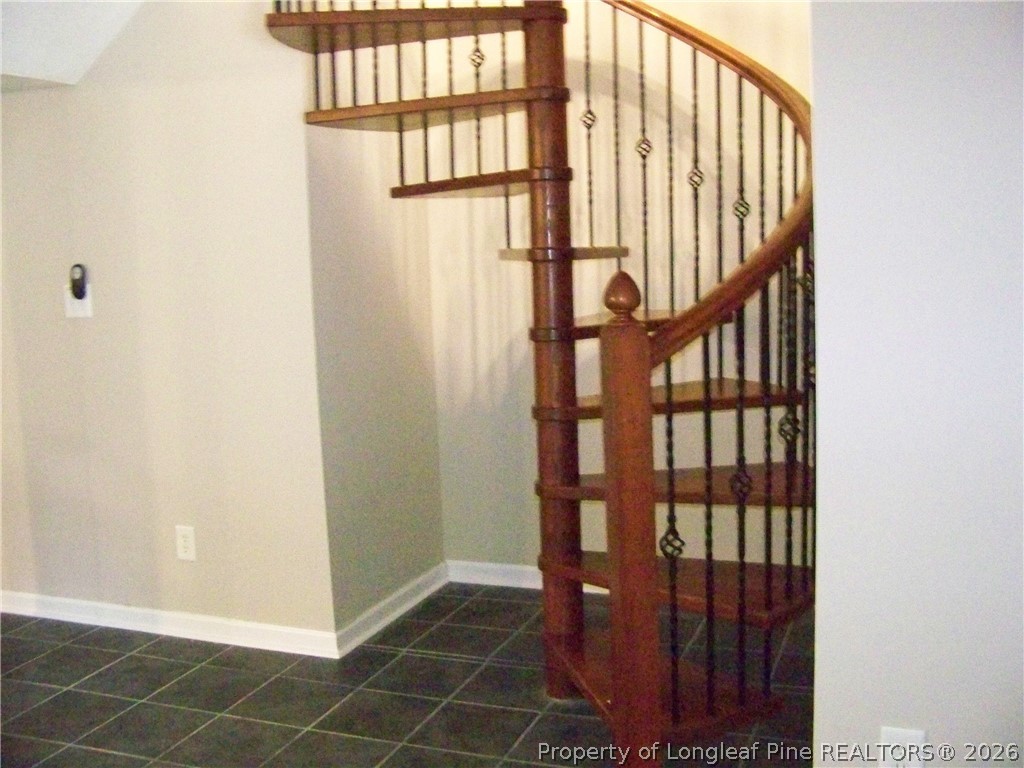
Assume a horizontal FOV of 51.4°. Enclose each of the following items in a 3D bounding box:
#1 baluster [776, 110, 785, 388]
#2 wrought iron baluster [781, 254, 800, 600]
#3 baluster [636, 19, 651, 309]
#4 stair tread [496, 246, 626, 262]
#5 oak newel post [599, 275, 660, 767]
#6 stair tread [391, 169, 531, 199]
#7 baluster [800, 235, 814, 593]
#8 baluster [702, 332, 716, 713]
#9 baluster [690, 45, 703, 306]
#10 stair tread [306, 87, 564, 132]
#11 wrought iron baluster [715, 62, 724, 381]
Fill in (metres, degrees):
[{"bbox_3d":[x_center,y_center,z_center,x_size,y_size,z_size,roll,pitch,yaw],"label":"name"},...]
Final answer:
[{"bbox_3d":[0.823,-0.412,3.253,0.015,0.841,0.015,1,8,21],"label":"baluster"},{"bbox_3d":[0.678,0.113,2.602,0.044,0.849,0.044,4,9,42],"label":"wrought iron baluster"},{"bbox_3d":[0.454,-0.748,3.661,0.044,0.984,0.044,2,8,28],"label":"baluster"},{"bbox_3d":[0.154,-0.414,3.419,0.444,0.036,0.774,-1,7,6],"label":"stair tread"},{"bbox_3d":[0.268,0.380,2.404,0.085,1.263,0.085,-3,7,-10],"label":"oak newel post"},{"bbox_3d":[-0.051,-0.621,3.361,0.444,0.036,0.774,-5,8,-24],"label":"stair tread"},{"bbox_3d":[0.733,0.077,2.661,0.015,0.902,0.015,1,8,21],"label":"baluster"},{"bbox_3d":[0.453,0.329,2.457,0.016,0.907,0.016,-5,8,-25],"label":"baluster"},{"bbox_3d":[0.611,-0.679,3.548,0.042,0.871,0.042,1,8,21],"label":"baluster"},{"bbox_3d":[-0.185,-0.826,3.200,0.829,0.032,0.450,3,8,35],"label":"stair tread"},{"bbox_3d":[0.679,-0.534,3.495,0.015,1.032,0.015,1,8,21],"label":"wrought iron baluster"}]

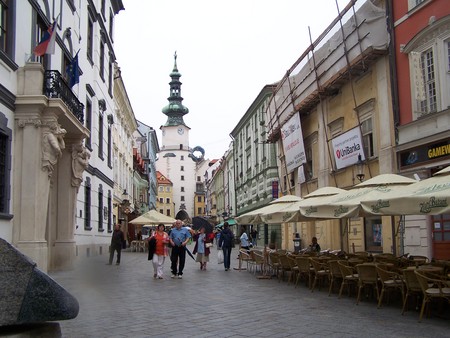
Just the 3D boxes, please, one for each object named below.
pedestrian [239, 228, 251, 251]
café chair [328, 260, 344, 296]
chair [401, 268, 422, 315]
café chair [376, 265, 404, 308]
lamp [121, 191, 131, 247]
[{"bbox_3d":[0.882,3.444,22.239,0.420,1.670,0.500,-6,-9,35],"label":"pedestrian"},{"bbox_3d":[2.528,2.399,11.002,0.510,0.800,0.540,-2,-7,8],"label":"café chair"},{"bbox_3d":[3.257,2.020,8.244,0.550,0.765,0.550,-6,-9,35],"label":"chair"},{"bbox_3d":[3.060,2.116,8.946,0.550,0.765,0.550,-4,-8,25],"label":"café chair"},{"bbox_3d":[-7.012,3.605,34.733,0.700,4.200,0.700,0,-7,-10],"label":"lamp"}]

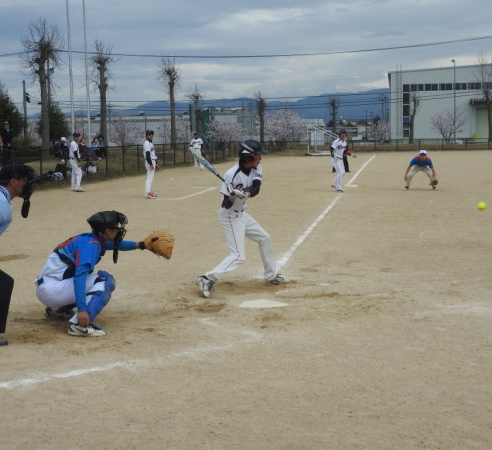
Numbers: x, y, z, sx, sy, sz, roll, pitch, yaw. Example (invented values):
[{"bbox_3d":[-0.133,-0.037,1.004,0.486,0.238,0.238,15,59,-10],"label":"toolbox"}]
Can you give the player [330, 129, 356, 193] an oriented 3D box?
[{"bbox_3d":[2.534,-1.715,25.040,0.660,1.660,0.480,-3,6,-18],"label":"player"}]

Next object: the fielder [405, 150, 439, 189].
[{"bbox_3d":[4.525,-1.417,24.487,0.880,1.050,0.750,0,6,12],"label":"fielder"}]

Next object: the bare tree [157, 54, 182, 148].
[{"bbox_3d":[-5.626,-9.226,71.644,1.900,7.090,1.900,-1,6,0],"label":"bare tree"}]

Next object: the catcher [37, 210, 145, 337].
[{"bbox_3d":[-1.342,0.377,8.484,1.082,1.000,0.850,-4,6,-23],"label":"catcher"}]

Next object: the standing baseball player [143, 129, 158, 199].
[{"bbox_3d":[-2.454,-1.571,24.421,0.360,1.740,0.480,1,6,26],"label":"standing baseball player"}]

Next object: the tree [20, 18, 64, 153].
[{"bbox_3d":[-10.594,-7.027,49.631,2.300,7.330,2.300,-1,6,0],"label":"tree"}]

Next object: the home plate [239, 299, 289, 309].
[{"bbox_3d":[0.117,0.770,9.060,0.432,0.030,0.432,-5,7,-35],"label":"home plate"}]

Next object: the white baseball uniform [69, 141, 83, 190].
[{"bbox_3d":[-4.977,-1.756,27.825,0.360,1.450,0.460,-1,6,0],"label":"white baseball uniform"}]

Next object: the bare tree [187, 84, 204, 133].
[{"bbox_3d":[-4.022,-8.901,77.745,1.550,5.070,1.550,-1,6,0],"label":"bare tree"}]

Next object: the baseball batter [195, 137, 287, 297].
[{"bbox_3d":[-0.058,-0.090,9.963,1.120,1.570,0.620,-6,7,-38],"label":"baseball batter"}]

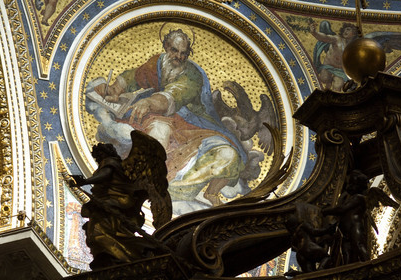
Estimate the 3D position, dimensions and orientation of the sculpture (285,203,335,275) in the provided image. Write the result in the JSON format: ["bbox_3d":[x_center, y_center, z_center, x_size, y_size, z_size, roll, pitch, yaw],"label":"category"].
[{"bbox_3d":[2.577,2.367,34.606,1.000,2.000,0.900,-18,-39,25],"label":"sculpture"}]

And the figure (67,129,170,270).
[{"bbox_3d":[-1.869,1.703,35.493,2.300,4.000,2.000,5,-35,-7],"label":"figure"}]

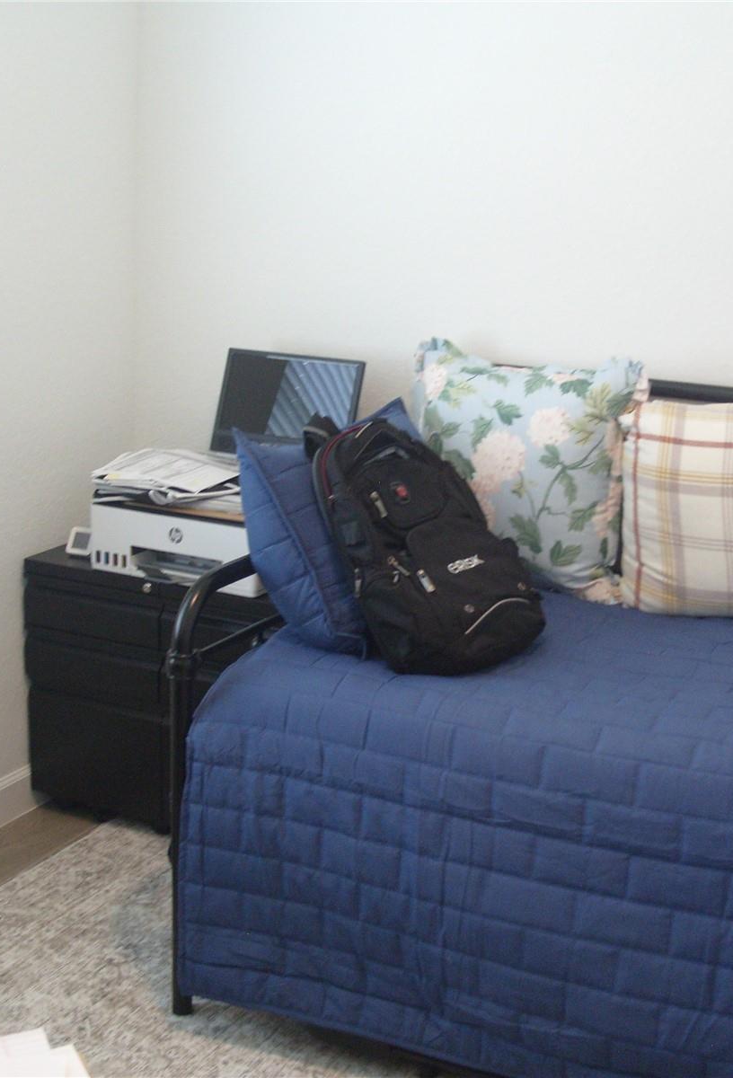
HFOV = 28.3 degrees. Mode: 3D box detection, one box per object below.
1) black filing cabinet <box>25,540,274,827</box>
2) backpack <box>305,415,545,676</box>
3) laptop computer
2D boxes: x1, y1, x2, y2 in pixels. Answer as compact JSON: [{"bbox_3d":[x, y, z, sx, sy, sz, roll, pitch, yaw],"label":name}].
[{"bbox_3d":[-0.359,0.353,3.513,0.745,0.630,0.500,8,15,24],"label":"black filing cabinet"},{"bbox_3d":[0.113,0.003,2.660,0.230,0.480,0.325,-25,-6,43],"label":"backpack"},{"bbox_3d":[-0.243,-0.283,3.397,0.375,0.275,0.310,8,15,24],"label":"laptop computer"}]

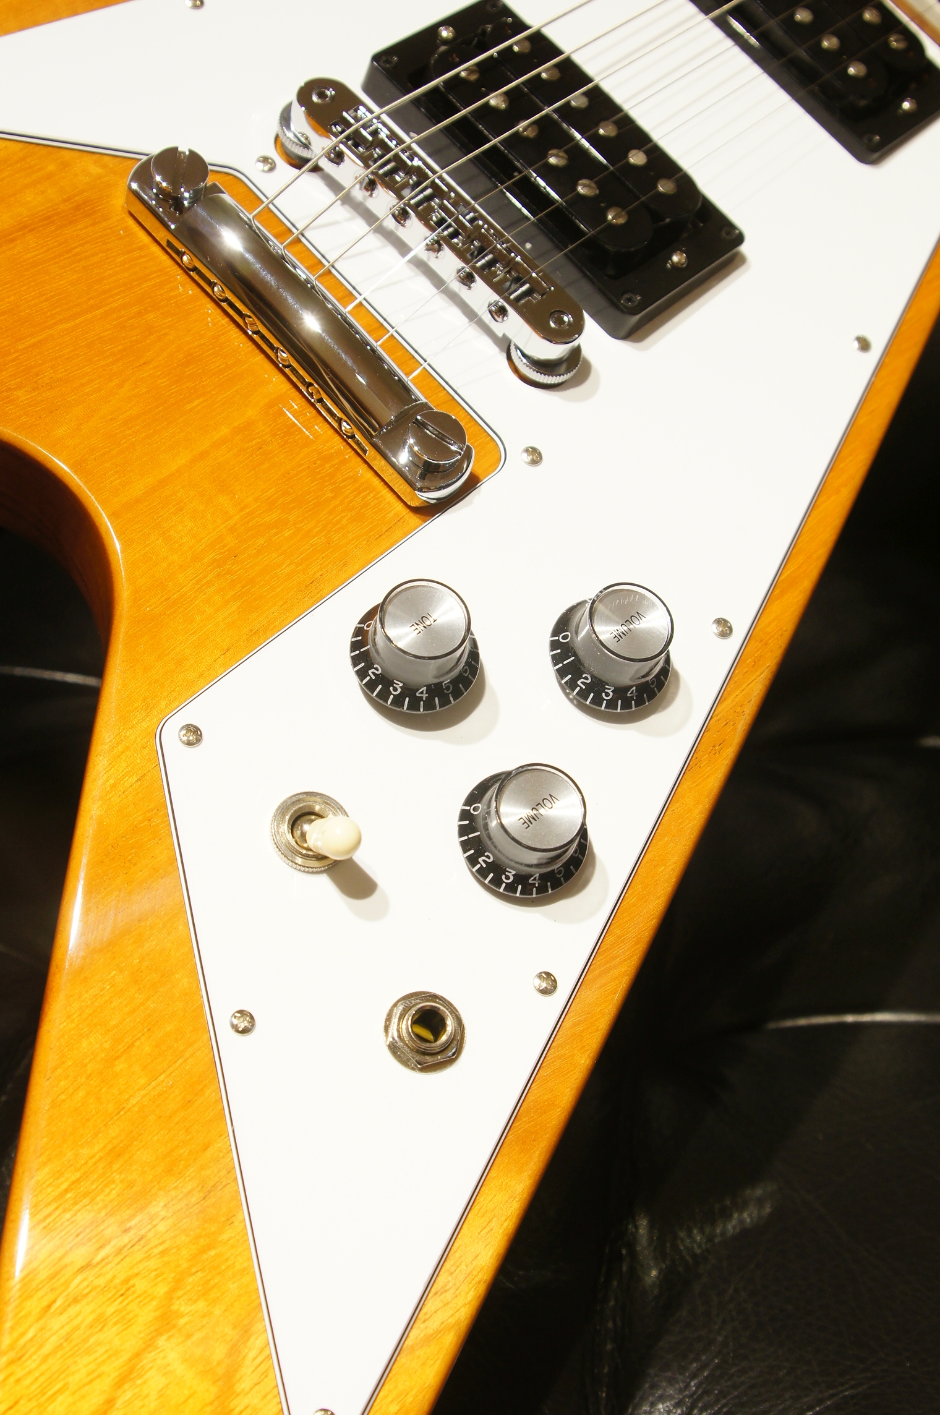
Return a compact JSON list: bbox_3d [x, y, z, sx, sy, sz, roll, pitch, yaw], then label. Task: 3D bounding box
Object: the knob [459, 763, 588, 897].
[{"bbox_3d":[0.012,0.021,0.336,0.026,0.015,0.026,6,64,-12],"label":"knob"}]

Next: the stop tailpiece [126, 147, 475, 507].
[{"bbox_3d":[-0.036,-0.083,0.378,0.017,0.014,0.102,-39,80,-27],"label":"stop tailpiece"}]

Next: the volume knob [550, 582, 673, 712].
[{"bbox_3d":[0.031,-0.014,0.358,0.026,0.015,0.026,6,64,-12],"label":"volume knob"}]

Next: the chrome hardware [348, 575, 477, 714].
[{"bbox_3d":[-0.009,-0.014,0.347,0.026,0.015,0.026,6,64,-12],"label":"chrome hardware"}]

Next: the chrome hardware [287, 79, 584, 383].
[{"bbox_3d":[-0.008,-0.107,0.392,0.088,0.014,0.015,44,63,8],"label":"chrome hardware"}]

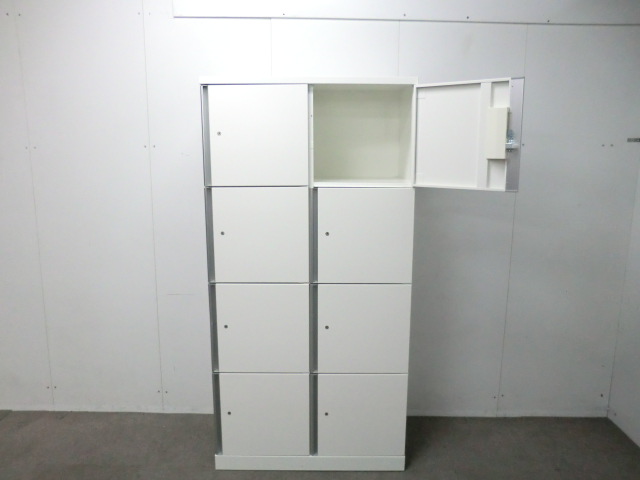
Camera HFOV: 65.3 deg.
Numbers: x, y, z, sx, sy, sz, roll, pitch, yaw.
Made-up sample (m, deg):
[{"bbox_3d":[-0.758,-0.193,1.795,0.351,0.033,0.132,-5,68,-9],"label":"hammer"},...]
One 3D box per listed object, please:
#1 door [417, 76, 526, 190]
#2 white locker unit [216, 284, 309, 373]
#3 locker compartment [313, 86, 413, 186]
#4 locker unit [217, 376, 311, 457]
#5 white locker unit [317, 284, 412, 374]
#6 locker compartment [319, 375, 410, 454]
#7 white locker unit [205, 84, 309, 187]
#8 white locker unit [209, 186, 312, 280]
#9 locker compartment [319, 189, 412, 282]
[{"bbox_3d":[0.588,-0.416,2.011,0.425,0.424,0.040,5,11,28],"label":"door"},{"bbox_3d":[-0.263,0.363,2.472,0.440,0.419,0.450,0,10,0],"label":"white locker unit"},{"bbox_3d":[0.186,-0.473,2.326,0.425,0.418,0.450,0,10,0],"label":"locker compartment"},{"bbox_3d":[-0.263,0.776,2.542,0.440,0.409,0.450,0,10,0],"label":"locker unit"},{"bbox_3d":[0.186,0.364,2.469,0.425,0.419,0.450,0,10,0],"label":"white locker unit"},{"bbox_3d":[0.185,0.777,2.540,0.425,0.409,0.450,0,10,0],"label":"locker compartment"},{"bbox_3d":[-0.263,-0.474,2.329,0.440,0.418,0.450,0,10,0],"label":"white locker unit"},{"bbox_3d":[-0.263,-0.056,2.400,0.440,0.421,0.450,0,10,0],"label":"white locker unit"},{"bbox_3d":[0.186,-0.055,2.398,0.425,0.421,0.450,0,10,0],"label":"locker compartment"}]

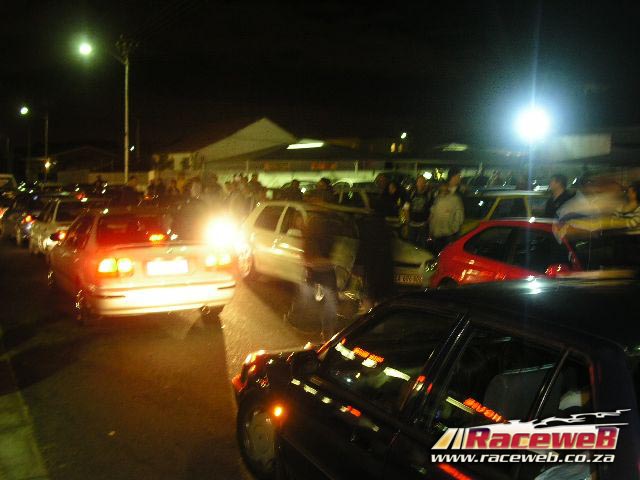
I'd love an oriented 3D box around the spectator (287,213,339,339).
[{"bbox_3d":[-0.091,0.369,8.500,0.380,1.620,0.520,-4,7,-37],"label":"spectator"}]

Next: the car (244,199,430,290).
[{"bbox_3d":[0.042,0.054,11.632,1.640,1.400,4.160,-3,6,-31],"label":"car"}]

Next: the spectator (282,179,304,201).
[{"bbox_3d":[-0.519,-0.371,14.381,0.500,1.730,0.350,3,6,30],"label":"spectator"}]

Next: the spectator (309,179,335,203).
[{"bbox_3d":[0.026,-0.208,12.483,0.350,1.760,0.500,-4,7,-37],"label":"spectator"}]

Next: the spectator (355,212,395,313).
[{"bbox_3d":[0.683,0.344,8.800,0.350,1.620,0.500,-4,7,-37],"label":"spectator"}]

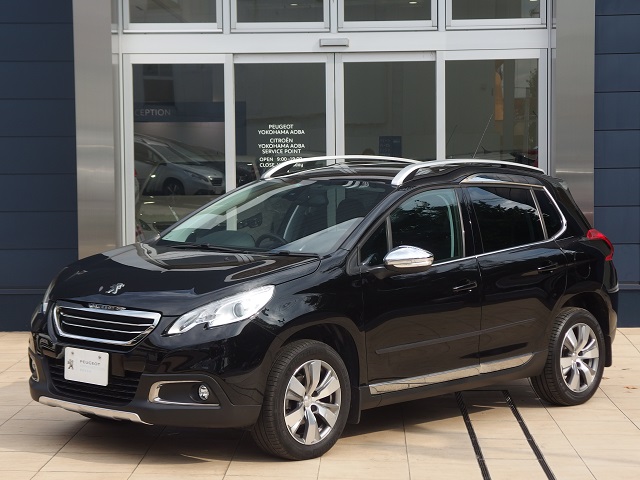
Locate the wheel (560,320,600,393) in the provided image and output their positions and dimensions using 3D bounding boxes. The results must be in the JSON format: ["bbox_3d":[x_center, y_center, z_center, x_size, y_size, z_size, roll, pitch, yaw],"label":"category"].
[{"bbox_3d":[1.585,0.742,10.003,0.180,0.445,0.445,3,4,41],"label":"wheel"}]

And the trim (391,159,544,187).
[{"bbox_3d":[0.922,-0.408,9.497,0.080,0.155,1.520,3,4,41],"label":"trim"}]

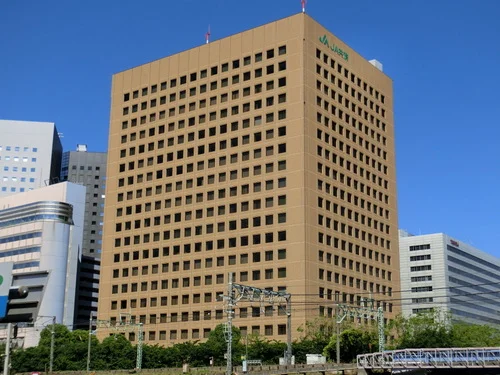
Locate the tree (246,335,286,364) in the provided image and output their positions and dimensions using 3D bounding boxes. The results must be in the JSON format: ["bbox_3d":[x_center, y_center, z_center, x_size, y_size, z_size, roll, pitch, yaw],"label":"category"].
[{"bbox_3d":[2.295,22.604,104.000,5.391,4.174,4.583,0,-16,1],"label":"tree"}]

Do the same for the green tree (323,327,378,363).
[{"bbox_3d":[13.346,21.014,100.000,7.076,4.588,6.014,-1,-16,7],"label":"green tree"}]

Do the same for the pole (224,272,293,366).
[{"bbox_3d":[1.163,13.477,74.854,1.000,8.777,11.297,-10,-19,35],"label":"pole"}]

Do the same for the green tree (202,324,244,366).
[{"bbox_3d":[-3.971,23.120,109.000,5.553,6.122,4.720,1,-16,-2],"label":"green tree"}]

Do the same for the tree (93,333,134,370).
[{"bbox_3d":[-21.237,25.835,117.000,6.001,5.456,5.101,3,-16,-10],"label":"tree"}]

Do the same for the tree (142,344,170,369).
[{"bbox_3d":[-14.058,25.524,113.000,3.969,3.580,3.374,3,-16,-7],"label":"tree"}]

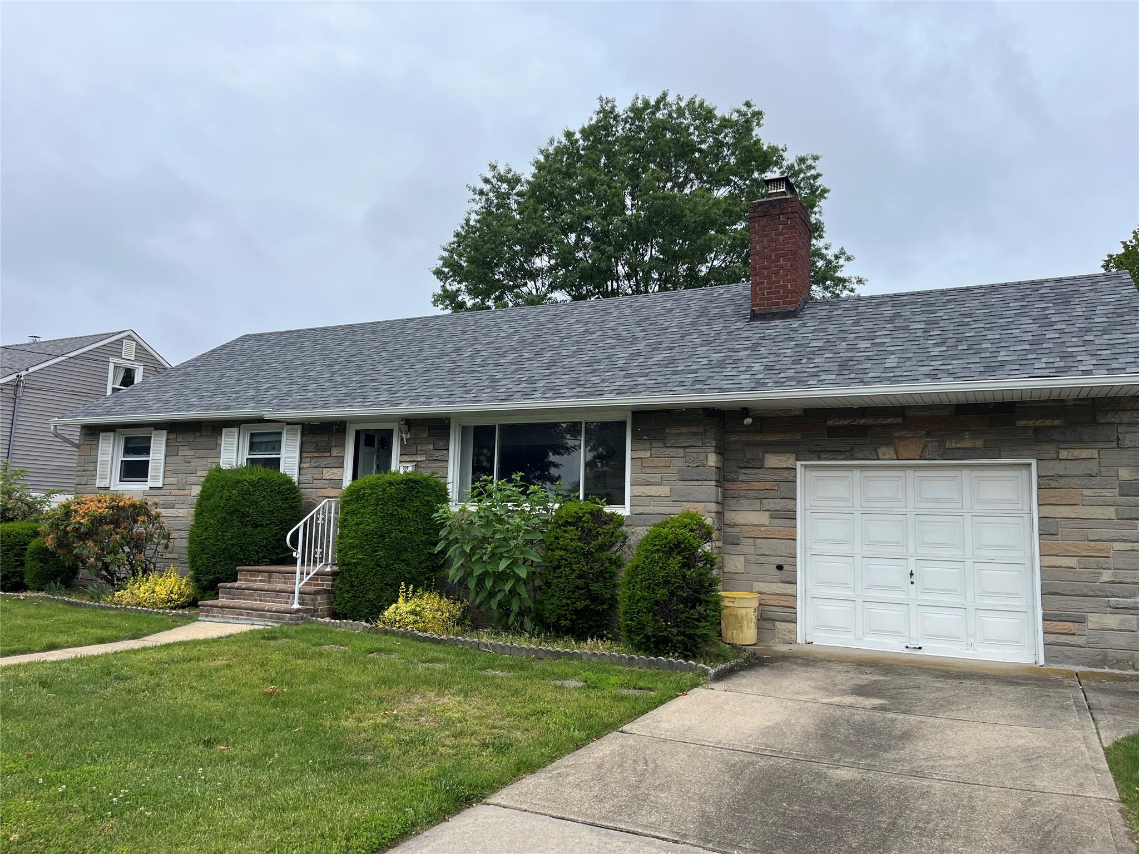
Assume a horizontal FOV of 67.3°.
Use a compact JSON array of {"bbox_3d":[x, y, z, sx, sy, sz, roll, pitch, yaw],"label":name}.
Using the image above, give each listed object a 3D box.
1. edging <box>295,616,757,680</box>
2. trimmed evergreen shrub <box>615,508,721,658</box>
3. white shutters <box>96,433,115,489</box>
[{"bbox_3d":[-0.964,2.410,9.739,5.900,0.160,1.350,-2,-7,26],"label":"edging"},{"bbox_3d":[1.102,1.673,9.306,1.110,1.510,1.100,2,-6,0],"label":"trimmed evergreen shrub"},{"bbox_3d":[-8.429,0.598,15.529,0.350,1.000,0.050,-2,-7,26],"label":"white shutters"}]

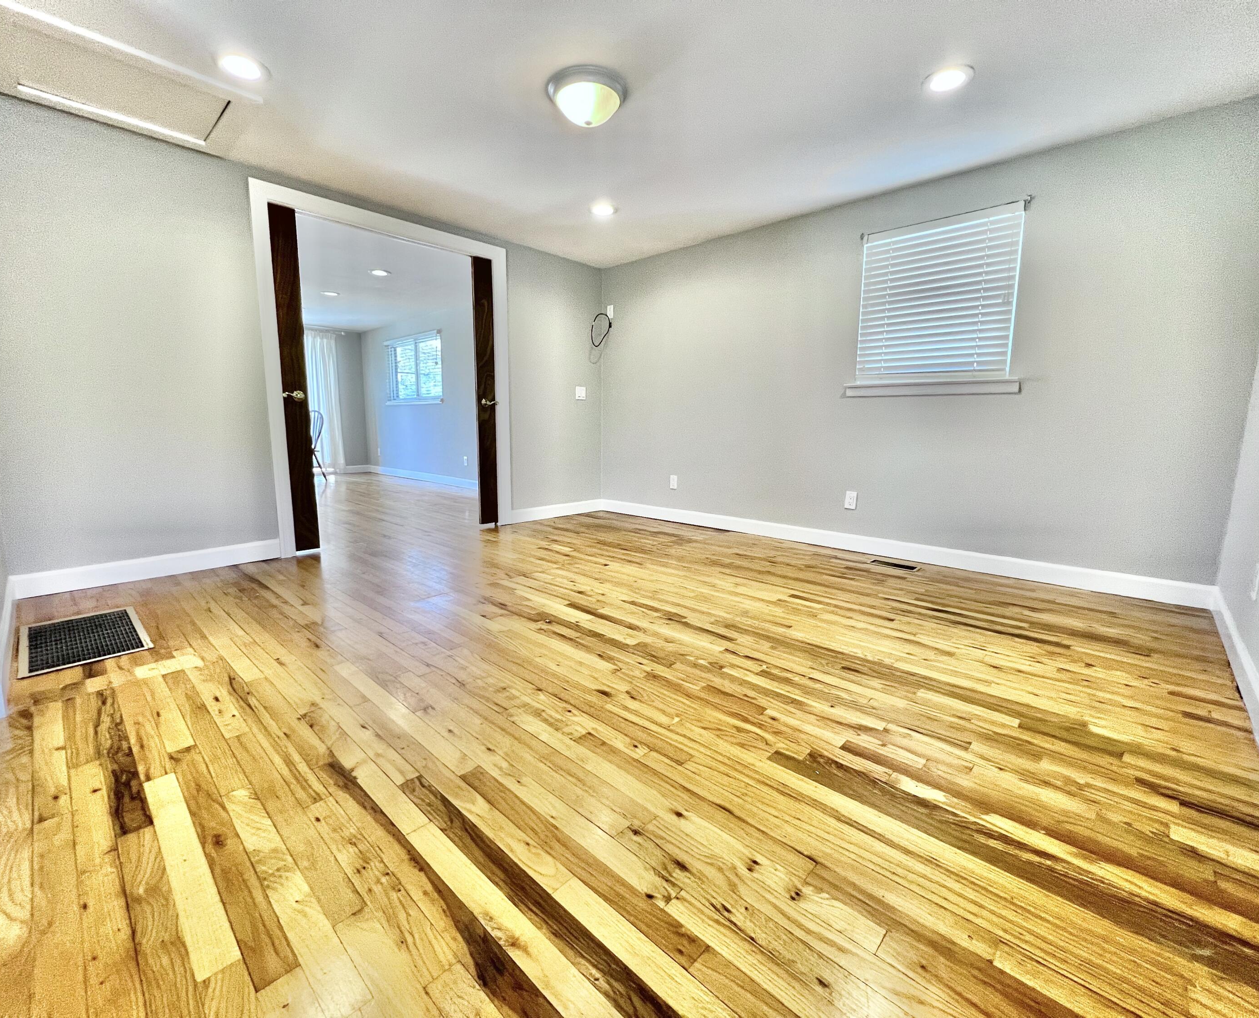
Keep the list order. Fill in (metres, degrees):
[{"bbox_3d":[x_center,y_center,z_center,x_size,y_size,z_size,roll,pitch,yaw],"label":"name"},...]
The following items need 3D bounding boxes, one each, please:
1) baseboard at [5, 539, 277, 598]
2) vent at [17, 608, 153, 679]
[{"bbox_3d":[-2.592,0.309,2.844,1.084,0.123,0.020,-8,12,-44],"label":"baseboard"},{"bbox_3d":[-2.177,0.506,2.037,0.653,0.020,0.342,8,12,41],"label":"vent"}]

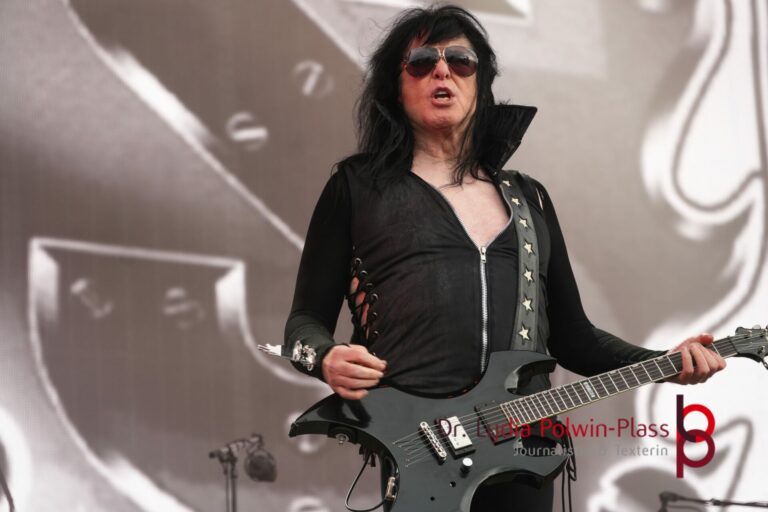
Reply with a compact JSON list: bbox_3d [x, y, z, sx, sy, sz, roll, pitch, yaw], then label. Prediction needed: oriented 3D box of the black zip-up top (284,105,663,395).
[{"bbox_3d":[0.172,-0.001,8.220,0.700,0.590,0.380,4,-9,-25],"label":"black zip-up top"}]

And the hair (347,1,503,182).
[{"bbox_3d":[0.080,-0.315,8.300,0.280,0.350,0.260,1,-8,-8],"label":"hair"}]

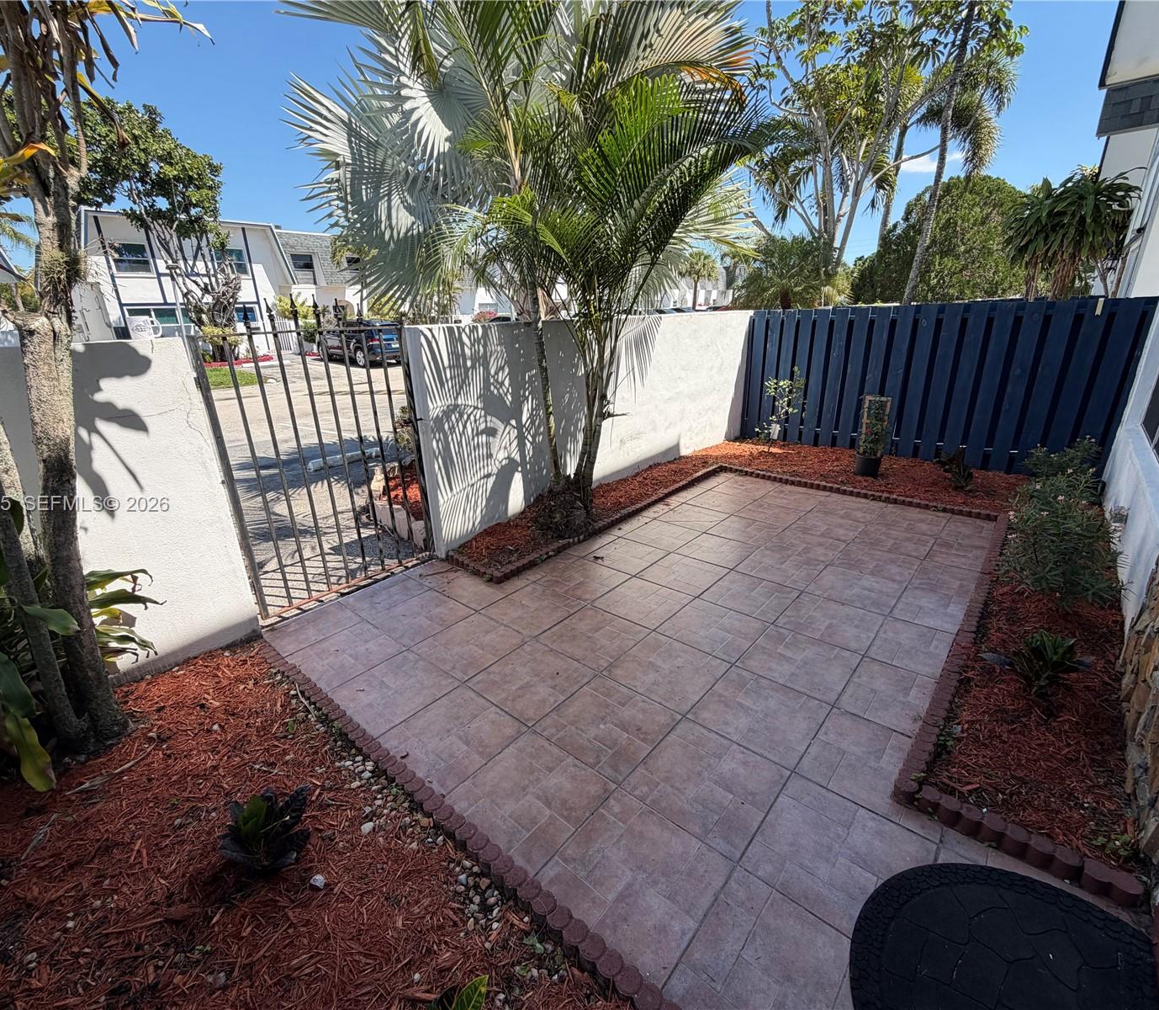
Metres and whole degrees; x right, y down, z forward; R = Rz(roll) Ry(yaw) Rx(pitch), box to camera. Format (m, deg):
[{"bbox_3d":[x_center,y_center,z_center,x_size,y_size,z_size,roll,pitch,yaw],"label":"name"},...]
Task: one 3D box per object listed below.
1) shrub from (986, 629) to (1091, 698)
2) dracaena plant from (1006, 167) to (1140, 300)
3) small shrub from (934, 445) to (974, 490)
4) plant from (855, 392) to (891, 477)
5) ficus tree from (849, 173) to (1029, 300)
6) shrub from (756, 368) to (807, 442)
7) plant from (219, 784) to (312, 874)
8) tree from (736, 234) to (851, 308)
[{"bbox_3d":[1.947,0.654,2.323,0.360,0.270,0.330,15,26,39],"label":"shrub"},{"bbox_3d":[6.299,-2.738,7.269,1.300,3.081,1.250,15,26,39],"label":"dracaena plant"},{"bbox_3d":[3.329,-0.352,4.833,0.300,0.360,0.300,15,26,39],"label":"small shrub"},{"bbox_3d":[2.784,-0.669,5.162,0.280,0.760,0.260,15,26,39],"label":"plant"},{"bbox_3d":[7.394,-4.490,11.010,3.400,3.745,3.200,15,26,39],"label":"ficus tree"},{"bbox_3d":[2.309,-1.105,6.221,0.510,0.880,0.460,15,26,39],"label":"shrub"},{"bbox_3d":[-0.972,1.002,1.685,0.260,0.240,0.250,15,26,39],"label":"plant"},{"bbox_3d":[3.591,-3.261,9.543,1.950,2.659,1.900,15,26,39],"label":"tree"}]

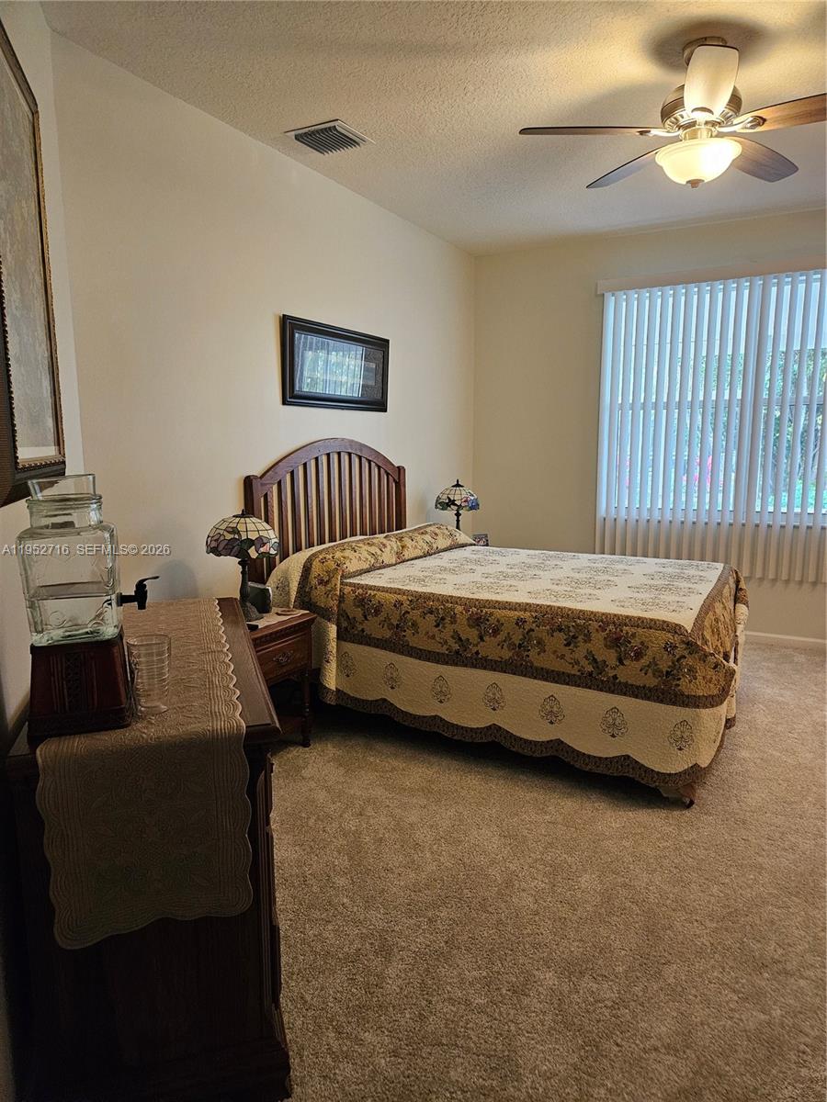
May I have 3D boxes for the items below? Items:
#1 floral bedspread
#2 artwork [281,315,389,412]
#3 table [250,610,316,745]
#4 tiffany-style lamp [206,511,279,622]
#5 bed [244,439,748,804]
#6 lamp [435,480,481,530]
[{"bbox_3d":[0.541,0.329,3.804,2.080,0.755,1.620,5,10,28],"label":"floral bedspread"},{"bbox_3d":[-0.430,-1.044,4.204,0.033,0.450,1.060,5,10,28],"label":"artwork"},{"bbox_3d":[-0.759,0.627,3.323,0.445,0.630,0.510,5,10,28],"label":"table"},{"bbox_3d":[-0.766,0.054,3.346,0.328,0.475,0.328,0,9,0],"label":"tiffany-style lamp"},{"bbox_3d":[0.490,0.142,3.803,2.170,1.430,1.610,5,10,28],"label":"bed"},{"bbox_3d":[0.322,-0.289,5.396,0.325,0.470,0.325,0,9,0],"label":"lamp"}]

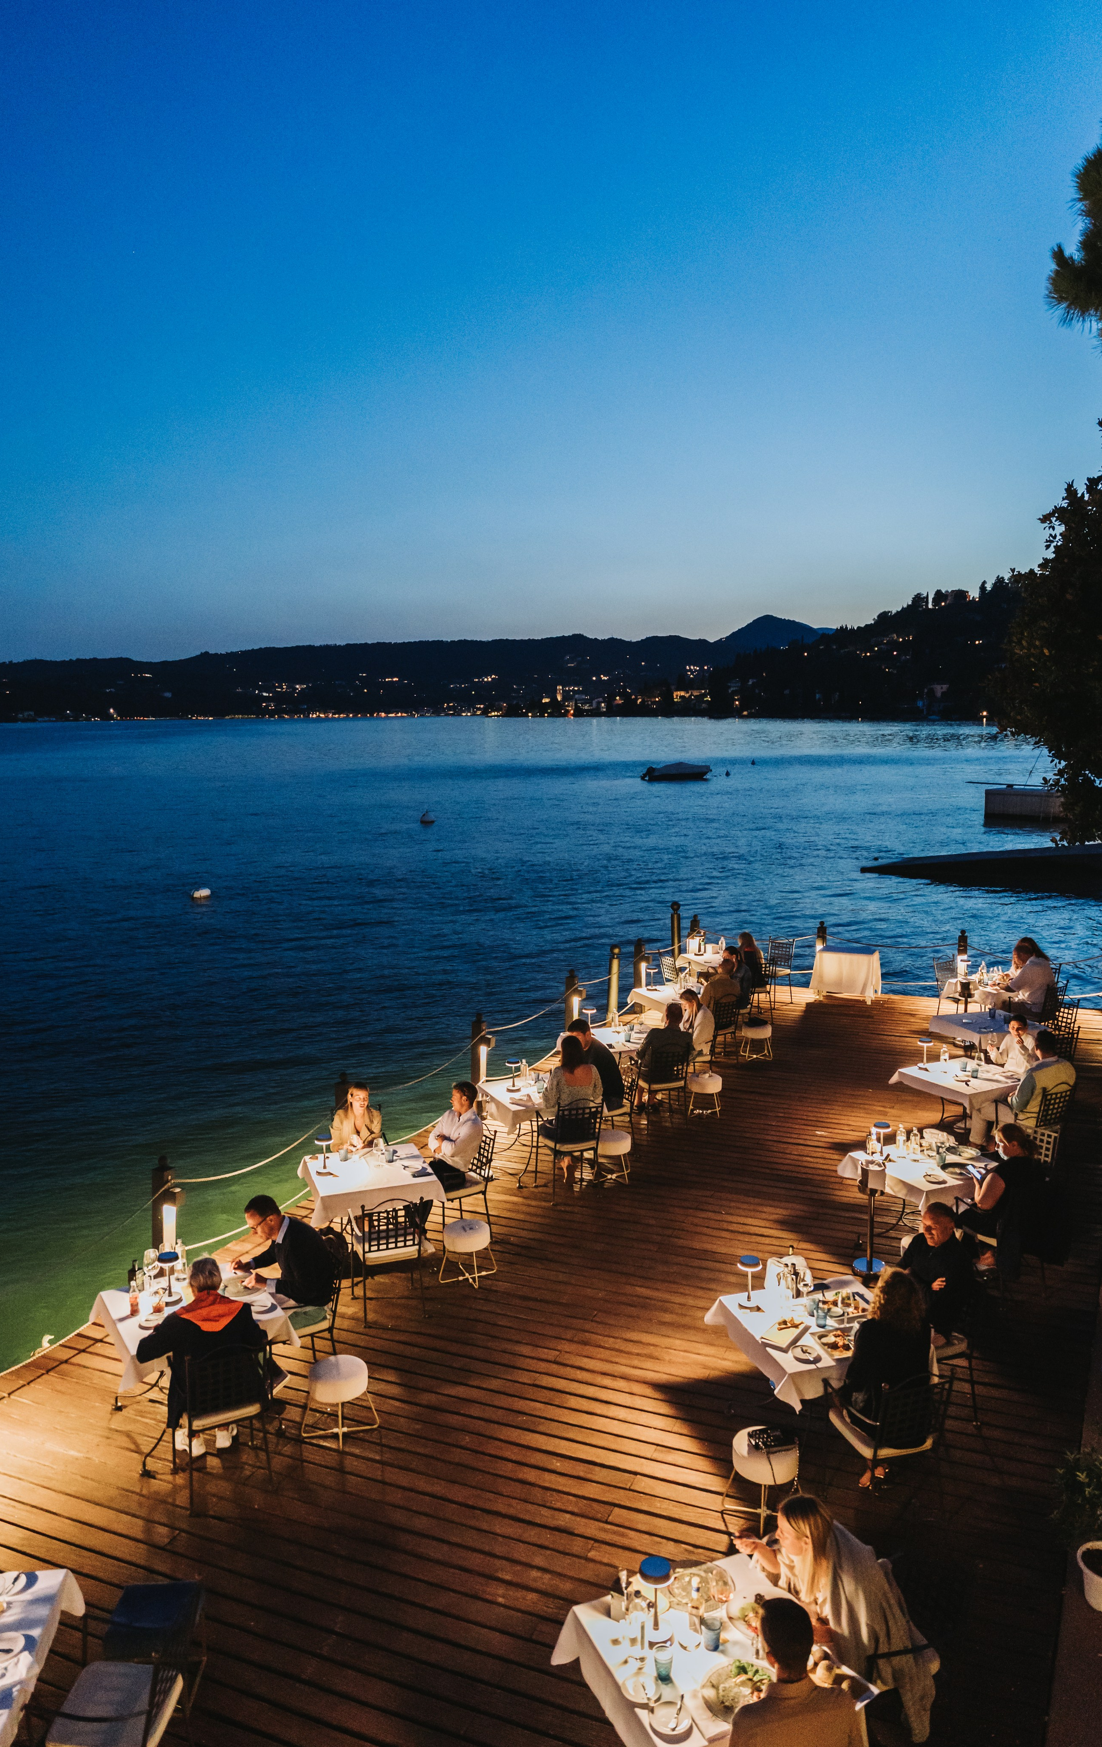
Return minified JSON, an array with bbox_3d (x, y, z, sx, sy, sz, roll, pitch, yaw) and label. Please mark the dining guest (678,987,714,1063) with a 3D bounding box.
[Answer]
[{"bbox_3d":[1.360,1.916,13.027,0.780,1.220,0.500,-4,9,-25],"label":"dining guest"}]

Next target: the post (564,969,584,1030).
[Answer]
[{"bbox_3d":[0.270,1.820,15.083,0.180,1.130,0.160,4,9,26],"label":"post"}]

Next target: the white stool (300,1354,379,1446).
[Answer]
[{"bbox_3d":[-1.300,3.256,7.194,0.410,0.410,0.400,0,8,0],"label":"white stool"}]

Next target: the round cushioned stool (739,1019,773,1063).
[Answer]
[{"bbox_3d":[2.600,2.095,14.647,0.380,0.420,0.380,0,8,0],"label":"round cushioned stool"}]

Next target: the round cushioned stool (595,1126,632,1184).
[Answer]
[{"bbox_3d":[0.551,2.525,10.369,0.370,0.380,0.370,0,8,0],"label":"round cushioned stool"}]

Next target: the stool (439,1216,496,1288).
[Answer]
[{"bbox_3d":[-0.625,2.871,8.855,0.440,0.425,0.440,0,8,0],"label":"stool"}]

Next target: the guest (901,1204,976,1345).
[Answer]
[{"bbox_3d":[2.039,2.518,6.640,0.700,1.280,0.530,-6,10,-40],"label":"guest"}]

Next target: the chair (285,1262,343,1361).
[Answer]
[{"bbox_3d":[-1.542,2.673,7.025,0.500,0.870,0.470,-4,9,-29],"label":"chair"}]

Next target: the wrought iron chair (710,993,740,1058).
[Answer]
[{"bbox_3d":[2.070,1.947,14.817,0.480,0.960,0.540,-4,9,-28],"label":"wrought iron chair"}]

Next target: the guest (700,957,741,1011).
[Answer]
[{"bbox_3d":[1.880,1.619,13.663,0.520,1.310,0.750,-4,9,-28],"label":"guest"}]

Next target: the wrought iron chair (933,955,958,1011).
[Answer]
[{"bbox_3d":[5.370,1.538,15.377,0.470,0.870,0.500,-5,9,-34],"label":"wrought iron chair"}]

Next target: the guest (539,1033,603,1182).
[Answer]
[{"bbox_3d":[0.138,2.039,9.943,0.490,1.340,0.720,-2,8,-16],"label":"guest"}]

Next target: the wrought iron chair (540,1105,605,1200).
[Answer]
[{"bbox_3d":[0.121,2.401,10.474,0.500,0.920,0.520,-4,9,-27],"label":"wrought iron chair"}]

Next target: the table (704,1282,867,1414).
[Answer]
[{"bbox_3d":[1.650,3.093,7.127,0.980,0.760,0.970,-3,8,-18],"label":"table"}]

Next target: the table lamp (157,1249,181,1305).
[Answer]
[{"bbox_3d":[-2.145,2.270,6.537,0.127,0.280,0.127,0,8,0],"label":"table lamp"}]

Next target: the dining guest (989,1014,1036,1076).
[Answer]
[{"bbox_3d":[4.630,2.071,11.878,0.740,1.230,0.520,-6,10,-38],"label":"dining guest"}]

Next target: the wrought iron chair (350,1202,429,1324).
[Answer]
[{"bbox_3d":[-1.106,2.549,7.936,0.470,0.870,0.500,-3,8,-20],"label":"wrought iron chair"}]

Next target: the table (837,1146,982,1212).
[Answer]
[{"bbox_3d":[3.144,2.756,9.645,0.950,0.750,0.950,-3,8,-23],"label":"table"}]

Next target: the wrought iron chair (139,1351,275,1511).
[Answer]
[{"bbox_3d":[-1.860,2.970,6.531,0.550,0.920,0.540,-4,9,-28],"label":"wrought iron chair"}]

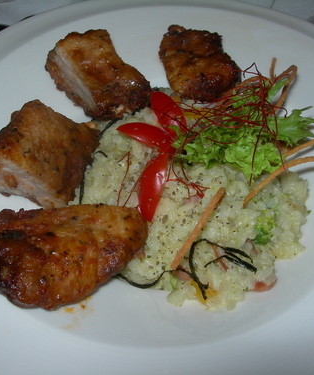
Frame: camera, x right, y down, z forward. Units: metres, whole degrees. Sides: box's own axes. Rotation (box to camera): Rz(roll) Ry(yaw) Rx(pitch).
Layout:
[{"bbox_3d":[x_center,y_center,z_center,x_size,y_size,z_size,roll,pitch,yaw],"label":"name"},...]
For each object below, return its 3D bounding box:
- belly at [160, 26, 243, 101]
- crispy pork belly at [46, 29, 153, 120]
[{"bbox_3d":[0.025,-0.075,0.335,0.037,0.017,0.059,-10,54,-11],"label":"belly"},{"bbox_3d":[-0.034,-0.066,0.324,0.037,0.018,0.063,-24,57,-20],"label":"crispy pork belly"}]

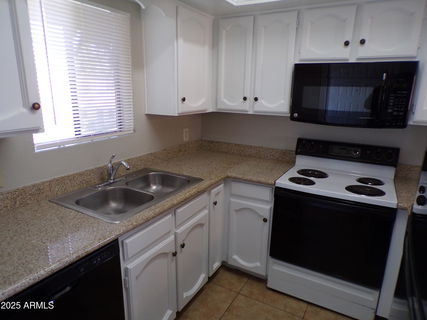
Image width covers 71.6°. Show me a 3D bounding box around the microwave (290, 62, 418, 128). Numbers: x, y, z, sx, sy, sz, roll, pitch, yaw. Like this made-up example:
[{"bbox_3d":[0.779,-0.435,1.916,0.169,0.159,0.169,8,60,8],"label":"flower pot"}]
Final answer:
[{"bbox_3d":[1.019,-0.489,2.202,0.759,0.412,0.395,9,16,29],"label":"microwave"}]

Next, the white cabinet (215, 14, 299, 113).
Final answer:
[{"bbox_3d":[0.395,-0.795,2.536,0.700,0.770,0.335,9,16,29],"label":"white cabinet"}]

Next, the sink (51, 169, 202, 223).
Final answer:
[{"bbox_3d":[-0.520,0.279,1.984,0.561,0.181,0.832,9,16,29],"label":"sink"}]

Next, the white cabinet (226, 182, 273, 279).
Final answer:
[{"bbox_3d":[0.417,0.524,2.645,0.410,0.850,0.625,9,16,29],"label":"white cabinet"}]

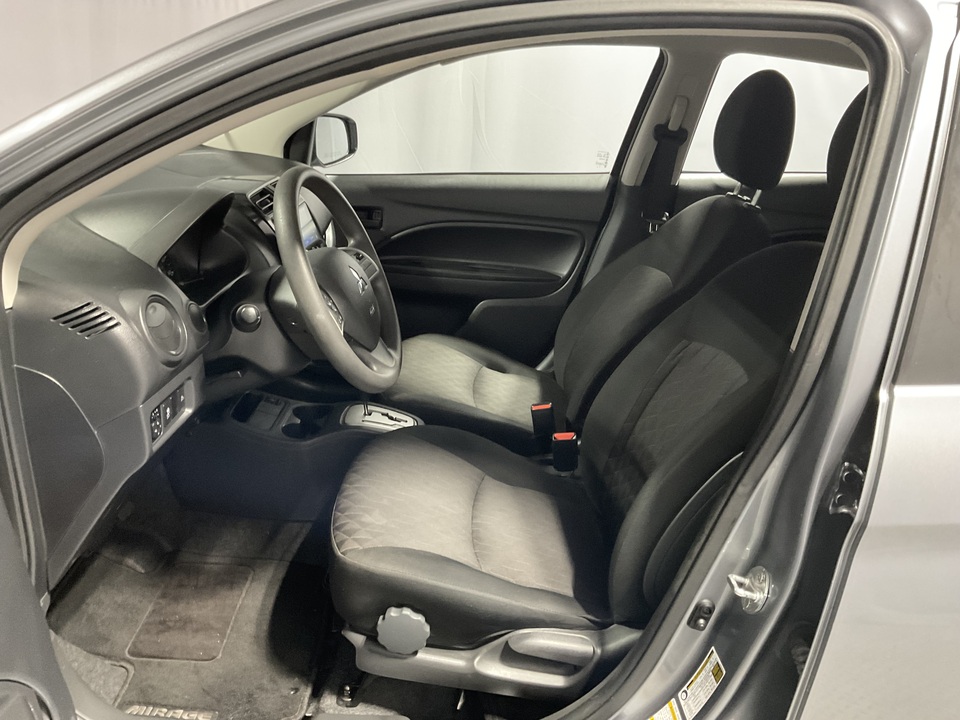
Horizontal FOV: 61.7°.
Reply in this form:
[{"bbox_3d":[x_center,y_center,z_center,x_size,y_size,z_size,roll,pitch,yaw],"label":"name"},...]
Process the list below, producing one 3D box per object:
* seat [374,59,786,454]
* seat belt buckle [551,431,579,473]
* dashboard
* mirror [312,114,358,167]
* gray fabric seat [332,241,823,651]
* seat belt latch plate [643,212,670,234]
[{"bbox_3d":[0.234,-0.188,1.845,0.879,0.909,0.505,0,20,2],"label":"seat"},{"bbox_3d":[0.167,0.187,1.563,0.046,0.086,0.030,0,20,2],"label":"seat belt buckle"},{"bbox_3d":[-0.526,-0.159,1.529,0.465,0.475,1.353,0,20,2],"label":"dashboard"},{"bbox_3d":[-0.416,-0.630,2.291,0.106,0.146,0.192,8,21,23],"label":"mirror"},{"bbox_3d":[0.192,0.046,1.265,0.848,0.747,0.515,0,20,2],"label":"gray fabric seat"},{"bbox_3d":[0.442,-0.340,2.021,0.068,0.060,0.020,2,19,2],"label":"seat belt latch plate"}]

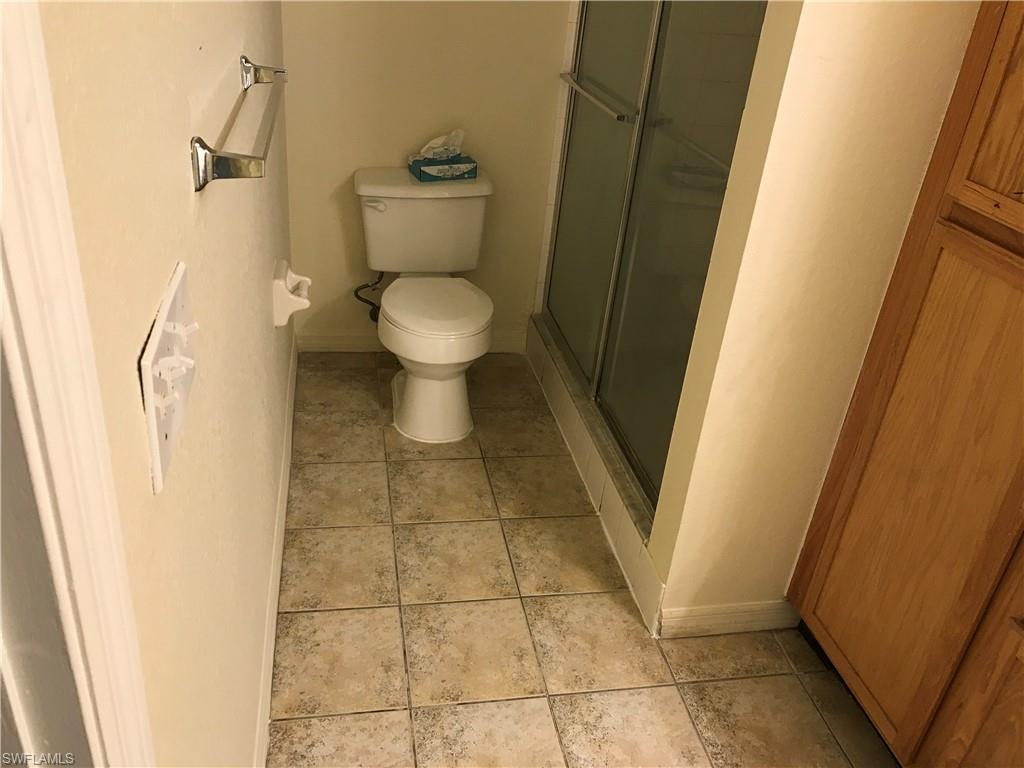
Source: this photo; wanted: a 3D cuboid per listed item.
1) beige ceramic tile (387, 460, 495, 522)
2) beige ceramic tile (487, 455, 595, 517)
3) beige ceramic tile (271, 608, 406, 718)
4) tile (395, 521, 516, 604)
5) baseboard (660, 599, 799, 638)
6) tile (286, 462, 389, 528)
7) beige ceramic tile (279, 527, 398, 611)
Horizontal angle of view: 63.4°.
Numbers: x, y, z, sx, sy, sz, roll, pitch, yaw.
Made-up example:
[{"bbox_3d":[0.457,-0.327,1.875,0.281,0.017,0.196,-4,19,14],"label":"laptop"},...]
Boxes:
[{"bbox_3d":[-0.210,0.320,2.473,0.300,0.010,0.300,-1,30,-12],"label":"beige ceramic tile"},{"bbox_3d":[0.086,0.317,2.535,0.292,0.010,0.300,-1,30,-12],"label":"beige ceramic tile"},{"bbox_3d":[-0.395,0.630,1.893,0.294,0.010,0.300,-1,30,-12],"label":"beige ceramic tile"},{"bbox_3d":[-0.156,0.478,2.235,0.306,0.010,0.306,-1,30,-12],"label":"tile"},{"bbox_3d":[0.556,0.589,2.077,0.381,0.088,0.014,-1,30,-12],"label":"baseboard"},{"bbox_3d":[-0.507,0.323,2.411,0.294,0.010,0.300,-1,30,-12],"label":"tile"},{"bbox_3d":[-0.451,0.477,2.152,0.294,0.010,0.300,-1,30,-12],"label":"beige ceramic tile"}]

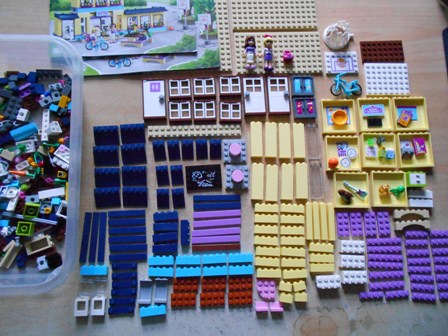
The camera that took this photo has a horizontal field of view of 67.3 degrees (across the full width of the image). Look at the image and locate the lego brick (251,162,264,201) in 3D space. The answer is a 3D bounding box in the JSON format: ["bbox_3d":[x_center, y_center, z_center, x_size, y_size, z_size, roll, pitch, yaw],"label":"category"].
[{"bbox_3d":[0.045,0.018,0.460,0.016,0.008,0.050,1,81,-3],"label":"lego brick"}]

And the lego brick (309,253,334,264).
[{"bbox_3d":[0.129,0.119,0.448,0.032,0.008,0.011,0,81,-3],"label":"lego brick"}]

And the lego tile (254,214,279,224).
[{"bbox_3d":[0.056,0.068,0.453,0.032,0.008,0.011,1,81,-3],"label":"lego tile"}]

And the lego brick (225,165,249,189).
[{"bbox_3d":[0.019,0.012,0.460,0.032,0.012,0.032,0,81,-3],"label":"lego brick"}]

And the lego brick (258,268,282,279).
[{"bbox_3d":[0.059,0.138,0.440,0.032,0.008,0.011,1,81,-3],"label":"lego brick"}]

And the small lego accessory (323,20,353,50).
[{"bbox_3d":[0.168,-0.194,0.495,0.042,0.014,0.040,0,82,-2],"label":"small lego accessory"}]

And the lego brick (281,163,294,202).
[{"bbox_3d":[0.086,0.019,0.461,0.016,0.008,0.050,2,81,-3],"label":"lego brick"}]

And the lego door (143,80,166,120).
[{"bbox_3d":[-0.097,-0.097,0.469,0.032,0.009,0.058,-2,81,-3],"label":"lego door"}]

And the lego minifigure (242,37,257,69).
[{"bbox_3d":[0.037,-0.167,0.482,0.021,0.015,0.049,0,81,-3],"label":"lego minifigure"}]

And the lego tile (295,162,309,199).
[{"bbox_3d":[0.107,0.018,0.466,0.016,0.008,0.050,1,81,-3],"label":"lego tile"}]

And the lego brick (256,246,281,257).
[{"bbox_3d":[0.058,0.111,0.449,0.032,0.008,0.011,2,81,-2],"label":"lego brick"}]

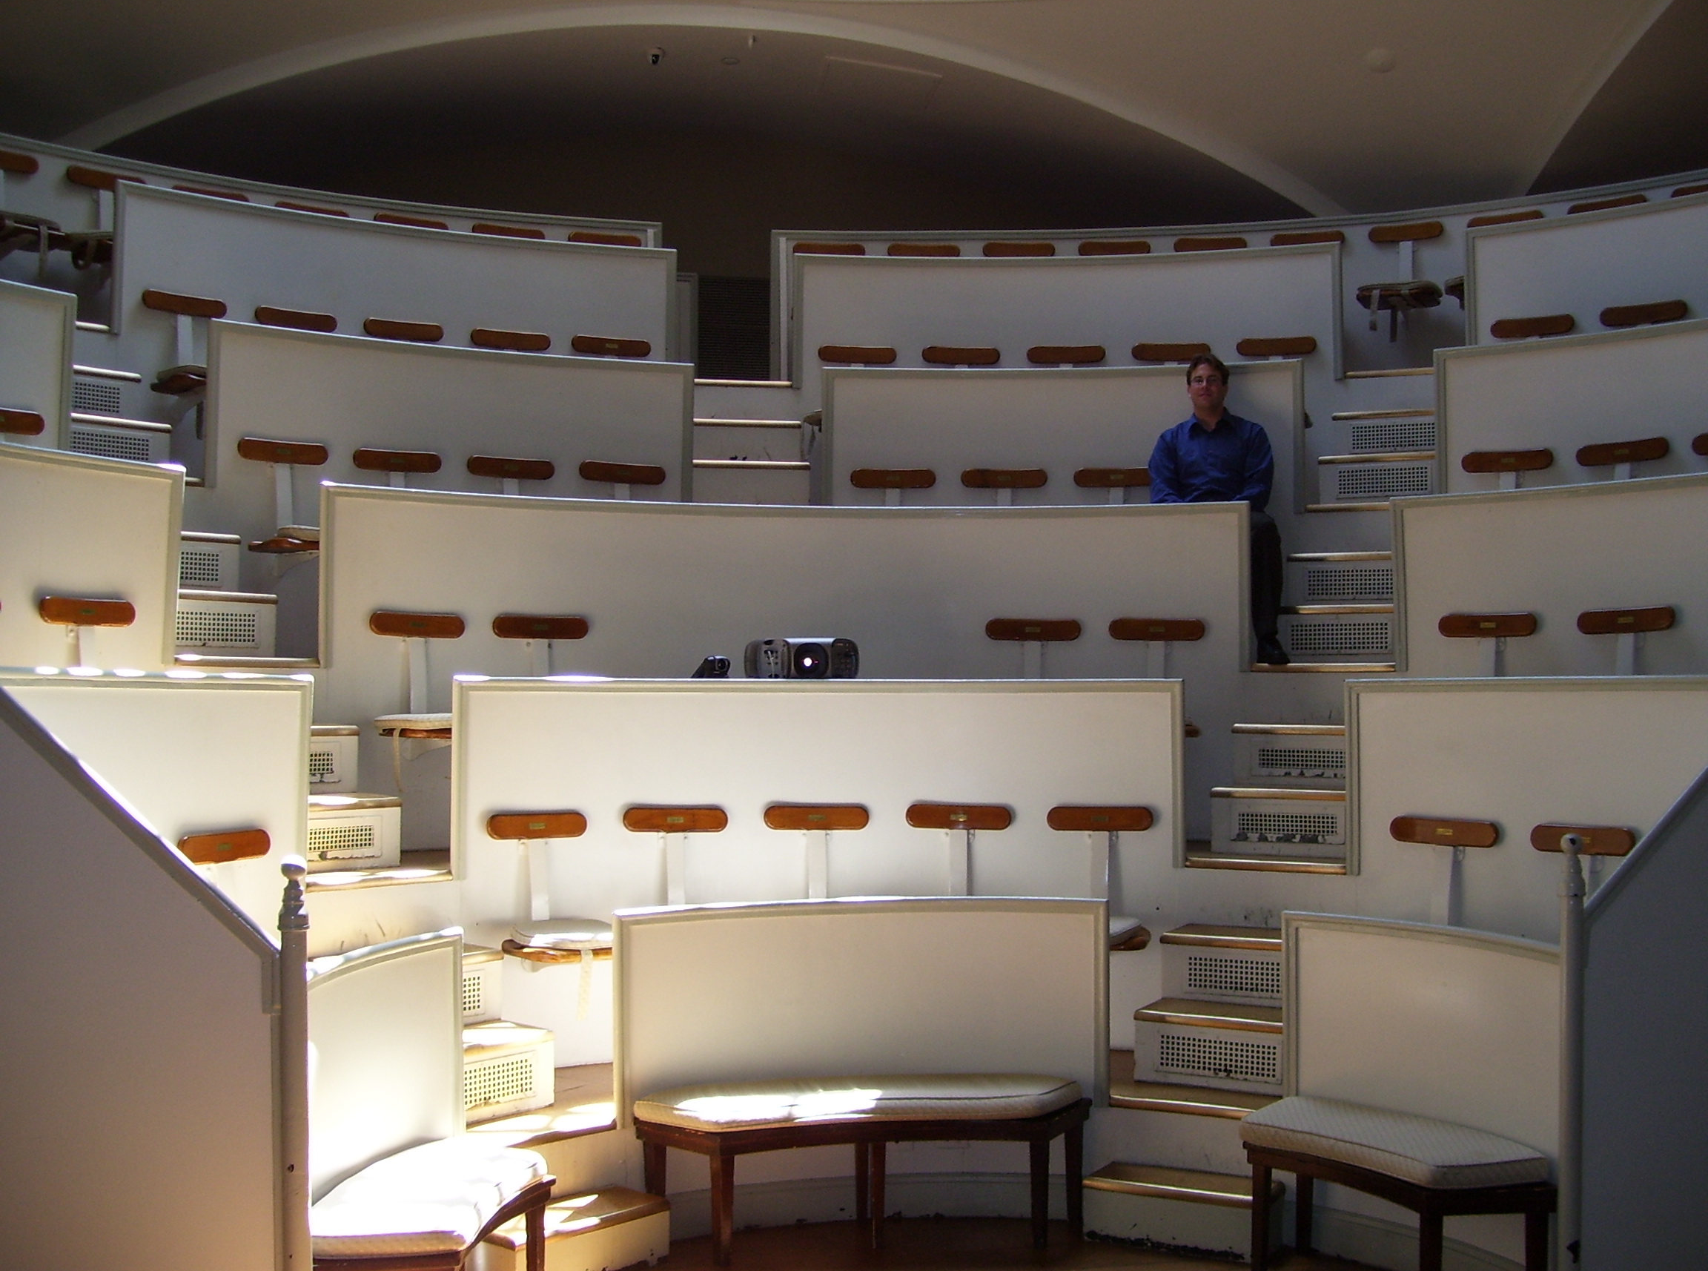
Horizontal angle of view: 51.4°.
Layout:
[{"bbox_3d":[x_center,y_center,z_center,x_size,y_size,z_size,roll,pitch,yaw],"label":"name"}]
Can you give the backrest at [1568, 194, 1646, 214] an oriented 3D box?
[{"bbox_3d":[3.599,-2.033,8.475,0.380,0.093,0.042,-1,-2,38],"label":"backrest"}]

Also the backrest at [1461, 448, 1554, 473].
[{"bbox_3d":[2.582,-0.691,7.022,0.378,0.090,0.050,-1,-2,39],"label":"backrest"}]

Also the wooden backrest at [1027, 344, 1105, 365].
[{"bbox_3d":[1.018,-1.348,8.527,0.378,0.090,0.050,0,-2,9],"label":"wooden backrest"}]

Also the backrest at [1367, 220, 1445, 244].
[{"bbox_3d":[2.777,-2.026,8.927,0.380,0.093,0.042,-1,-2,28],"label":"backrest"}]

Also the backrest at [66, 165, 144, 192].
[{"bbox_3d":[-3.395,-2.065,8.080,0.380,0.093,0.042,2,-2,-45],"label":"backrest"}]

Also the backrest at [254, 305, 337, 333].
[{"bbox_3d":[-2.275,-1.289,7.242,0.352,0.085,0.038,2,-3,-36],"label":"backrest"}]

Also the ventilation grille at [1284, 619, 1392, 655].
[{"bbox_3d":[1.916,0.005,7.025,0.414,0.141,0.020,-1,-3,27],"label":"ventilation grille"}]

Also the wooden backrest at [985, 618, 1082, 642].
[{"bbox_3d":[0.676,-0.021,6.656,0.352,0.085,0.038,0,-2,5],"label":"wooden backrest"}]

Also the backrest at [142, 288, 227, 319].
[{"bbox_3d":[-2.629,-1.301,6.979,0.352,0.085,0.038,2,-3,-42],"label":"backrest"}]

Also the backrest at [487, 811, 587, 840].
[{"bbox_3d":[-0.996,0.598,5.590,0.352,0.085,0.038,2,-3,-33],"label":"backrest"}]

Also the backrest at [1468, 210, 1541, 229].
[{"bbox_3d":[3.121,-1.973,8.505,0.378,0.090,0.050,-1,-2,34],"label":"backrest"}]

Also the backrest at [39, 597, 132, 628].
[{"bbox_3d":[-2.304,-0.070,5.344,0.038,0.085,0.352,-2,-3,35],"label":"backrest"}]

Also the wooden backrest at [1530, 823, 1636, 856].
[{"bbox_3d":[2.328,0.652,5.667,0.045,0.096,0.369,2,-3,-44],"label":"wooden backrest"}]

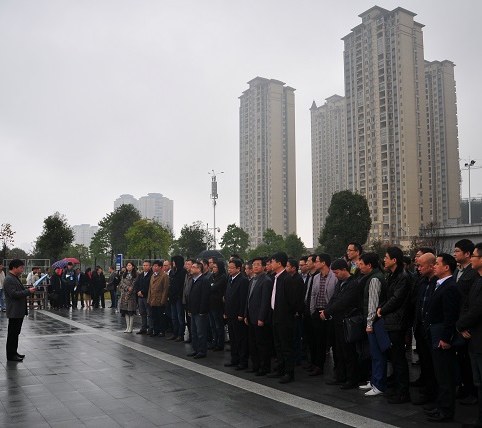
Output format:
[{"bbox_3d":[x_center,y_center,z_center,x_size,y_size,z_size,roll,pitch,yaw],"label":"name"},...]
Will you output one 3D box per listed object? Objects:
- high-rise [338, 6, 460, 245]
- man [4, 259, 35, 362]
[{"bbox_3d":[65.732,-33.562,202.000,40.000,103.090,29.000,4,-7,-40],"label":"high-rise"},{"bbox_3d":[-3.737,1.631,8.236,0.500,1.700,0.470,2,-6,-25],"label":"man"}]

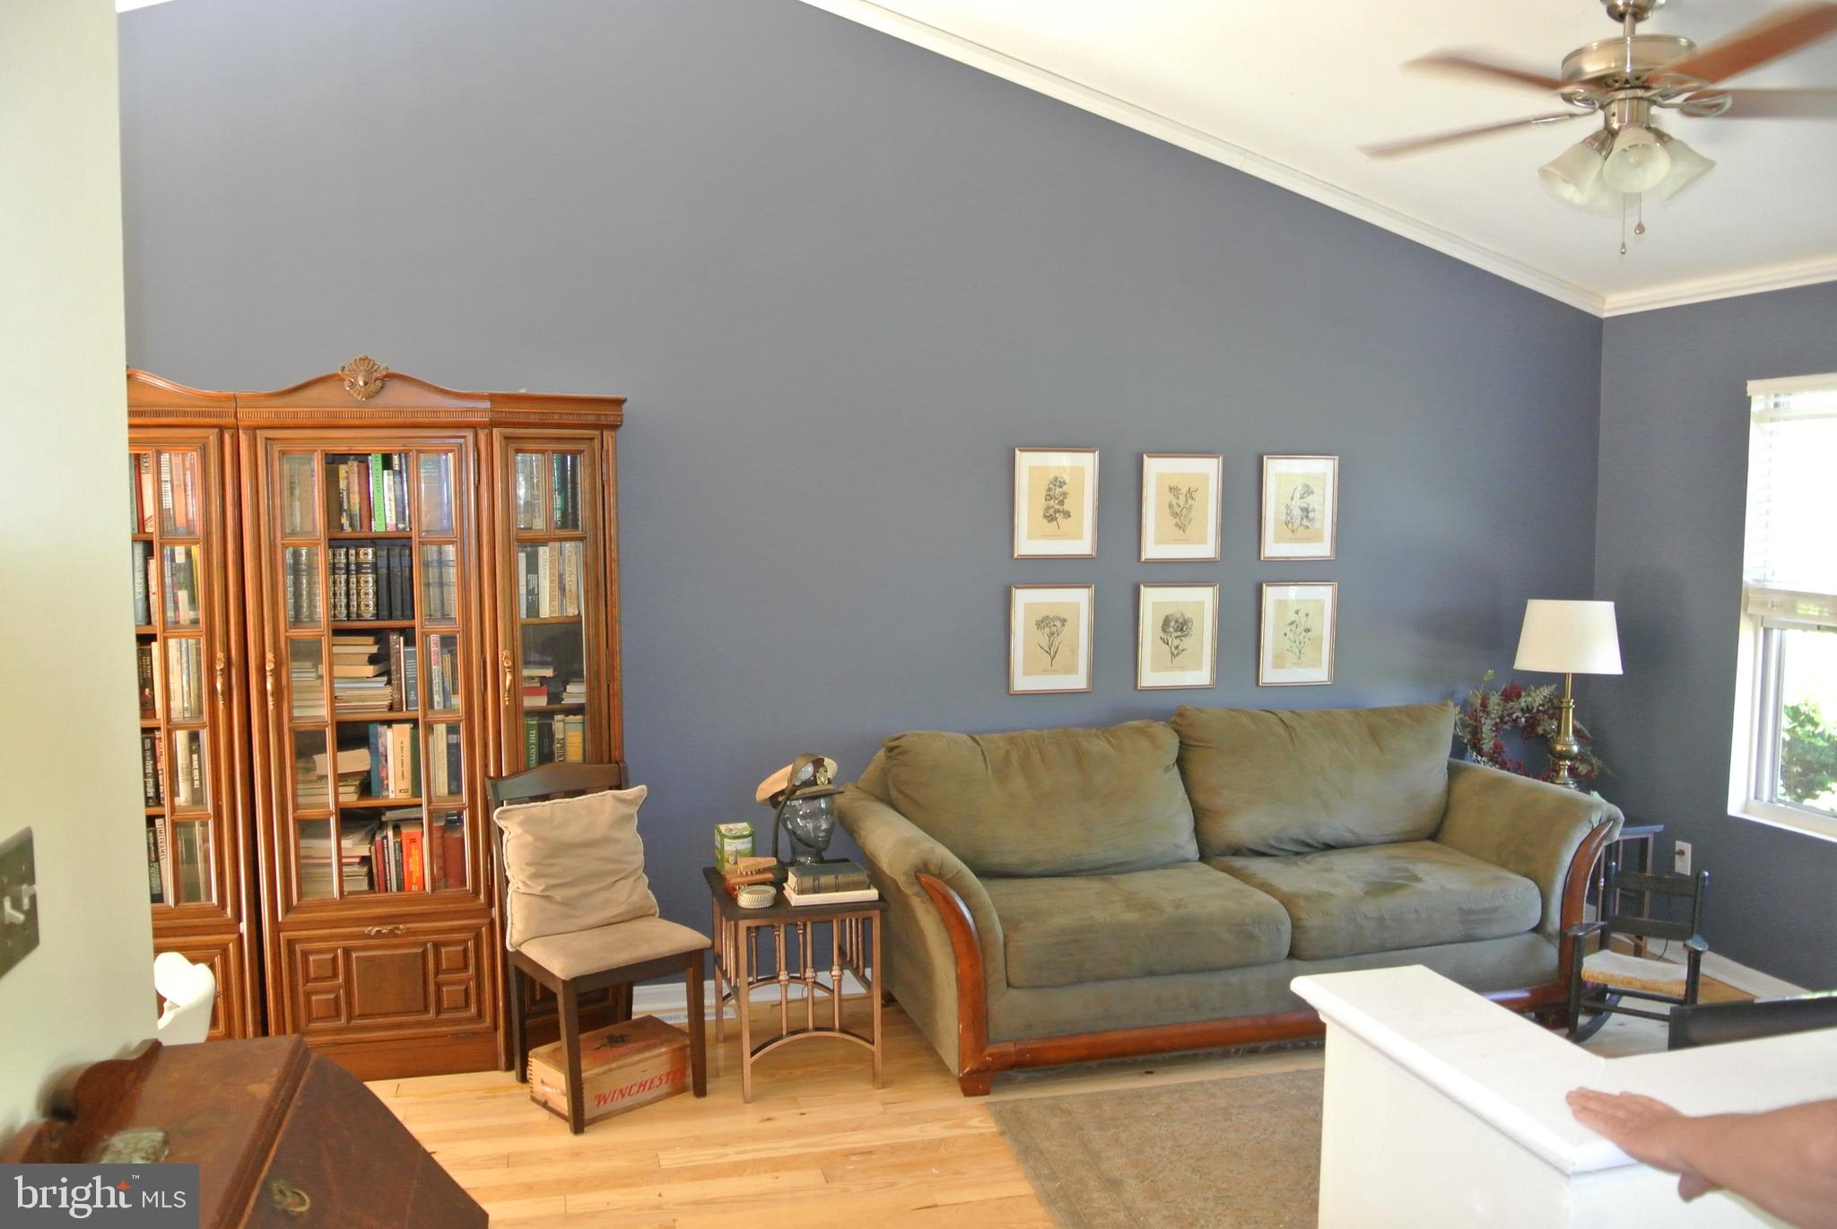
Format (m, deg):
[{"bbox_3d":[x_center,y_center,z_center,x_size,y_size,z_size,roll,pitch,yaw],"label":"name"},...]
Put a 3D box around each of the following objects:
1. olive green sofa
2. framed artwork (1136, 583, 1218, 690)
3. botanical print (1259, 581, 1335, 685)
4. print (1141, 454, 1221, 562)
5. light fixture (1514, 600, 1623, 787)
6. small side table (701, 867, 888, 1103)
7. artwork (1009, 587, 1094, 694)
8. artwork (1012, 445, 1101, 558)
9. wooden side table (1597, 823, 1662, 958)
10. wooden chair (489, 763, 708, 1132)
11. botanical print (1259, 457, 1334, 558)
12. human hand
[{"bbox_3d":[1.006,0.842,4.460,2.380,0.935,0.833,-1,5,-15],"label":"olive green sofa"},{"bbox_3d":[0.904,0.075,4.830,0.299,0.372,0.022,-1,5,-15],"label":"framed artwork"},{"bbox_3d":[1.360,0.067,4.951,0.299,0.372,0.022,-1,5,-15],"label":"botanical print"},{"bbox_3d":[0.912,-0.372,4.792,0.299,0.372,0.022,-1,5,-15],"label":"print"},{"bbox_3d":[2.323,0.340,4.926,0.456,0.773,0.456,-1,5,-15],"label":"light fixture"},{"bbox_3d":[-0.359,1.068,4.085,0.442,0.544,0.484,-1,5,-15],"label":"small side table"},{"bbox_3d":[0.453,0.081,4.710,0.299,0.372,0.022,-1,5,-15],"label":"artwork"},{"bbox_3d":[0.467,-0.380,4.672,0.299,0.372,0.022,-1,5,-15],"label":"artwork"},{"bbox_3d":[2.255,0.962,4.811,0.415,0.550,0.465,-1,5,-14],"label":"wooden side table"},{"bbox_3d":[-0.892,0.907,3.905,0.447,0.892,0.489,-4,6,-38],"label":"wooden chair"},{"bbox_3d":[1.356,-0.381,4.909,0.299,0.372,0.022,-1,5,-15],"label":"botanical print"},{"bbox_3d":[0.690,0.503,1.310,0.090,0.070,0.155,-2,6,-26],"label":"human hand"}]

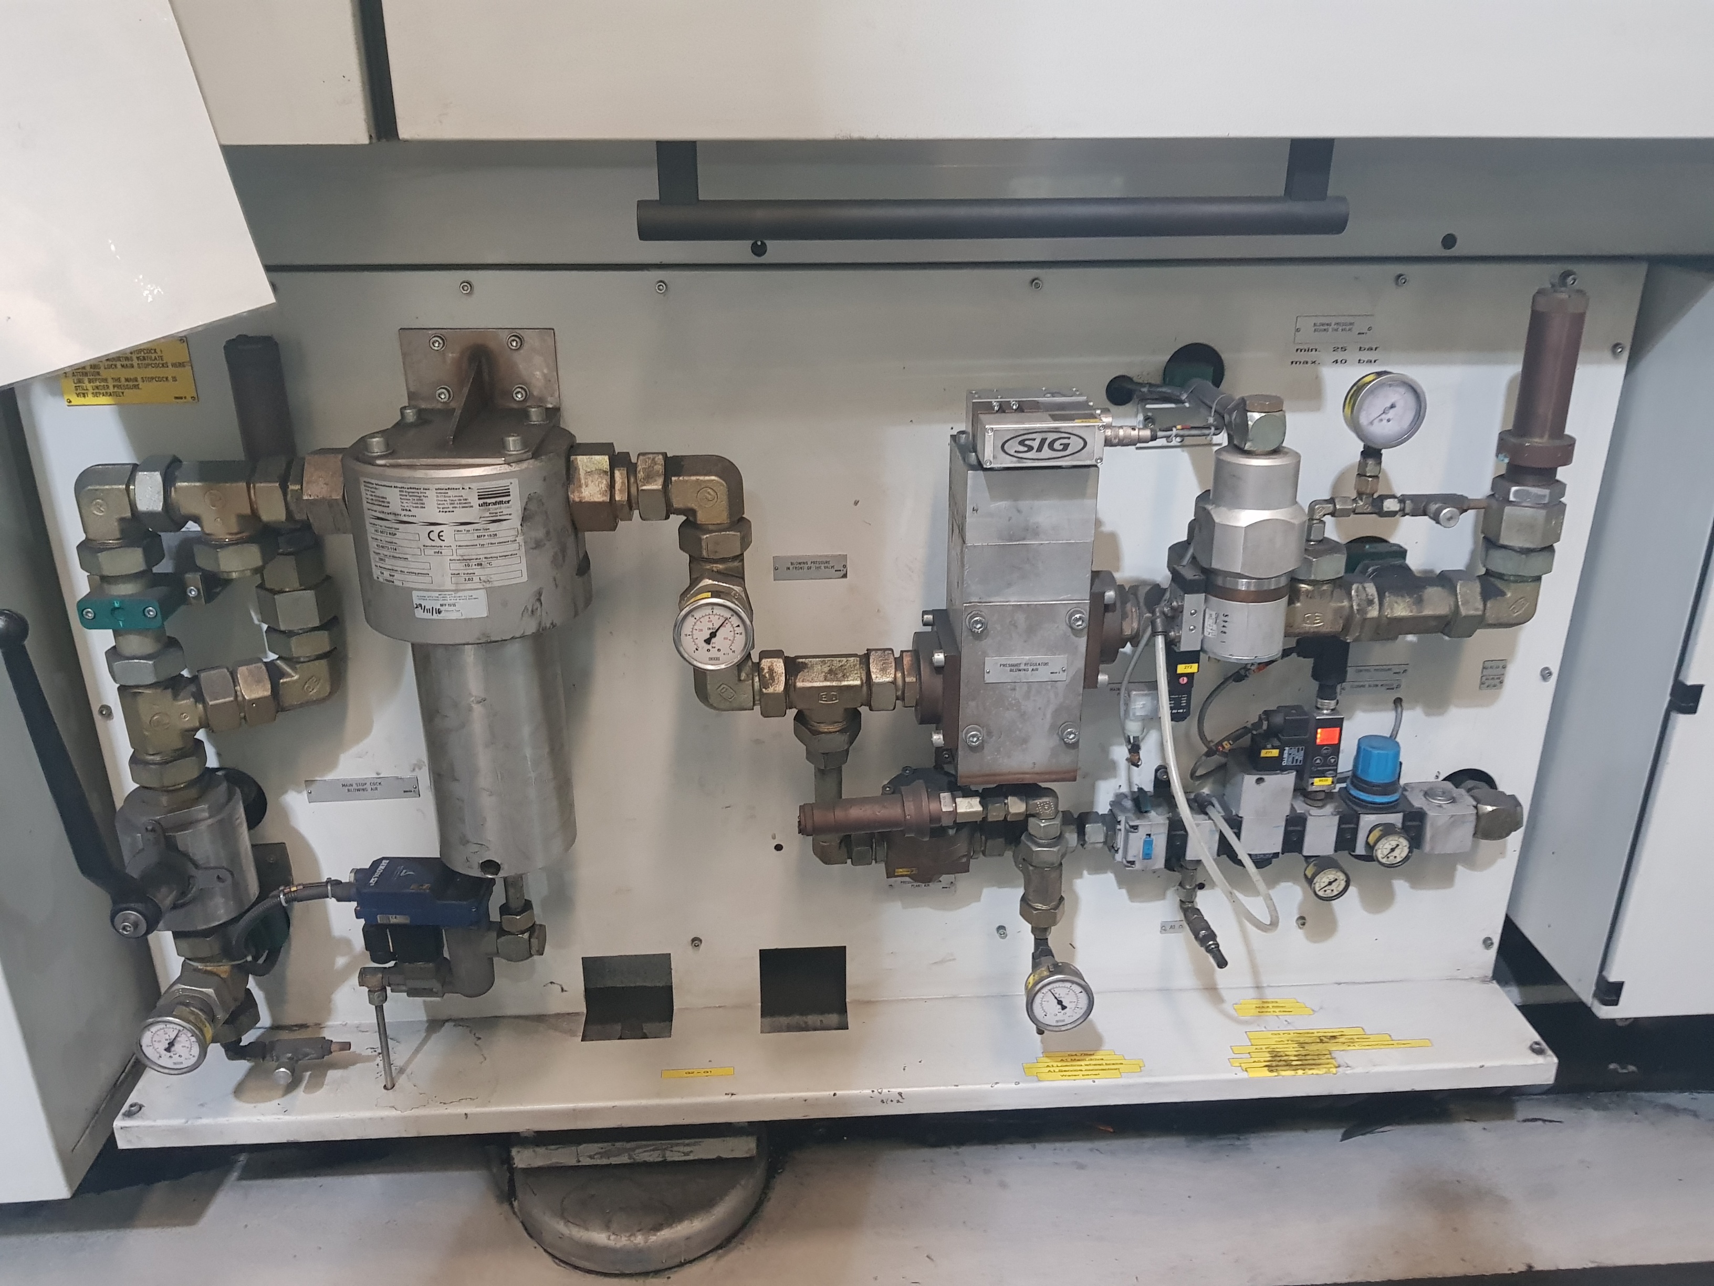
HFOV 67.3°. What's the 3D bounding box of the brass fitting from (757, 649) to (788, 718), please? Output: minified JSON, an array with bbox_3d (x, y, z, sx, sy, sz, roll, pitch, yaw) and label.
[{"bbox_3d":[-0.080,0.039,1.221,0.027,0.064,0.063,-1,22,-3],"label":"brass fitting"}]

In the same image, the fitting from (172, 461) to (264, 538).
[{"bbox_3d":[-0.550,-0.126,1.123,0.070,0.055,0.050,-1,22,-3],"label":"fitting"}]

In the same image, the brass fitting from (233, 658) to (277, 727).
[{"bbox_3d":[-0.581,0.048,1.242,0.030,0.064,0.064,-11,24,-25],"label":"brass fitting"}]

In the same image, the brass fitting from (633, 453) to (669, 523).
[{"bbox_3d":[-0.184,-0.141,1.161,0.029,0.064,0.064,-1,22,-3],"label":"brass fitting"}]

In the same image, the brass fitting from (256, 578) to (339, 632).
[{"bbox_3d":[-0.536,-0.040,1.230,0.067,0.034,0.067,-1,21,-3],"label":"brass fitting"}]

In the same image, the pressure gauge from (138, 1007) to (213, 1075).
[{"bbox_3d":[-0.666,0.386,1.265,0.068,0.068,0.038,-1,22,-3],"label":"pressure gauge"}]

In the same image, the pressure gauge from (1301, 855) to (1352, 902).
[{"bbox_3d":[0.493,0.247,1.350,0.041,0.041,0.028,-1,22,-3],"label":"pressure gauge"}]

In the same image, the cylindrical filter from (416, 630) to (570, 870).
[{"bbox_3d":[-0.346,0.083,1.239,0.131,0.260,0.131,-1,22,-3],"label":"cylindrical filter"}]

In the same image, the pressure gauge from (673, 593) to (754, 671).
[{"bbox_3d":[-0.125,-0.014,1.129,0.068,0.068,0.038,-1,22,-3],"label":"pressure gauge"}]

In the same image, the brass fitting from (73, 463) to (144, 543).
[{"bbox_3d":[-0.644,-0.122,1.106,0.054,0.057,0.047,-1,22,-3],"label":"brass fitting"}]

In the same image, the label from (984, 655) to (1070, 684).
[{"bbox_3d":[0.154,0.024,1.176,0.075,0.025,0.002,-1,21,-3],"label":"label"}]

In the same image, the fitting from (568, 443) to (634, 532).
[{"bbox_3d":[-0.224,-0.137,1.128,0.050,0.067,0.075,-1,22,-3],"label":"fitting"}]

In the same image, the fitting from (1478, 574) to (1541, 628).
[{"bbox_3d":[0.616,-0.045,1.235,0.056,0.053,0.050,-1,22,-3],"label":"fitting"}]

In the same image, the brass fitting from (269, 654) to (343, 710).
[{"bbox_3d":[-0.543,0.032,1.268,0.058,0.055,0.049,-17,27,-35],"label":"brass fitting"}]

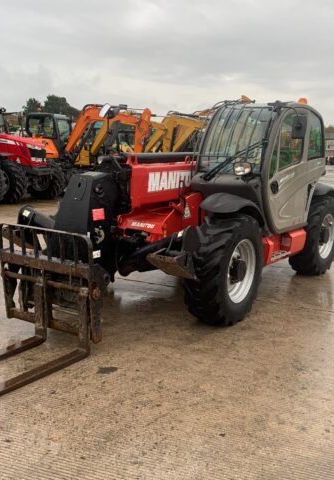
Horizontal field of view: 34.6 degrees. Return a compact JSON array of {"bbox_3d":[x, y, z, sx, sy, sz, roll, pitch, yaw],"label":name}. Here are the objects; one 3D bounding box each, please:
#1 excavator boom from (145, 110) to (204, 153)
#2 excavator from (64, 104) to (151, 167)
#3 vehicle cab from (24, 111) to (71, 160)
[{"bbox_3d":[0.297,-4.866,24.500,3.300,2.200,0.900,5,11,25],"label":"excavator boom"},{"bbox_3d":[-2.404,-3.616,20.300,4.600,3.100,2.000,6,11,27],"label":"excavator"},{"bbox_3d":[-4.420,-3.860,20.000,1.400,1.800,1.150,7,11,27],"label":"vehicle cab"}]

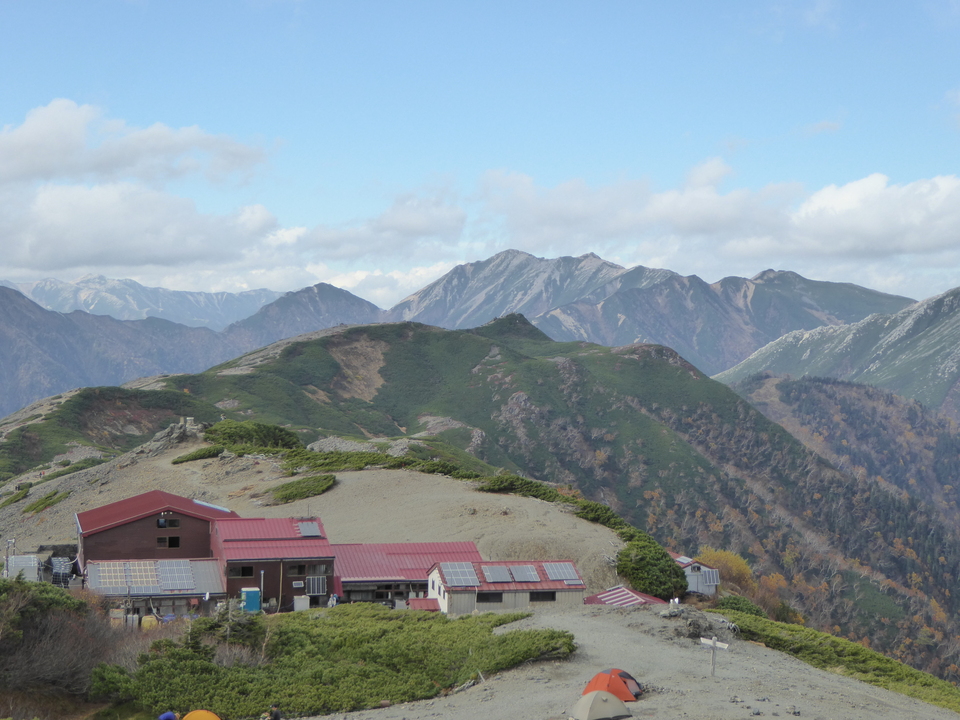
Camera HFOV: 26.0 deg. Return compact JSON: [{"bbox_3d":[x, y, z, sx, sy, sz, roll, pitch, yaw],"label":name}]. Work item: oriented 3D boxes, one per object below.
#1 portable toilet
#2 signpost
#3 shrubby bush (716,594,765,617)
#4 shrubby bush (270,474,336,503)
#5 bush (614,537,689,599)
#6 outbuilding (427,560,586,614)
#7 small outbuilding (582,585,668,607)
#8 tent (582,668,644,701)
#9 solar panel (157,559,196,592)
[{"bbox_3d":[-15.654,16.804,142.523,1.120,2.300,1.250,0,1,-14],"label":"portable toilet"},{"bbox_3d":[9.978,12.628,88.500,1.200,1.700,0.200,0,1,5],"label":"signpost"},{"bbox_3d":[17.283,16.354,138.000,3.300,1.600,2.800,0,1,-8],"label":"shrubby bush"},{"bbox_3d":[-16.801,12.232,198.000,6.300,1.900,5.000,0,1,-8],"label":"shrubby bush"},{"bbox_3d":[13.020,15.813,157.000,4.900,4.300,4.400,0,1,-8],"label":"bush"},{"bbox_3d":[1.793,15.938,146.938,9.750,3.300,8.300,0,1,-10],"label":"outbuilding"},{"bbox_3d":[10.585,17.093,142.500,5.800,2.600,7.200,0,1,-9],"label":"small outbuilding"},{"bbox_3d":[5.160,12.676,81.000,1.600,1.120,2.100,0,1,-18],"label":"tent"},{"bbox_3d":[-21.851,15.541,150.000,2.300,0.120,4.700,0,22,-14],"label":"solar panel"}]

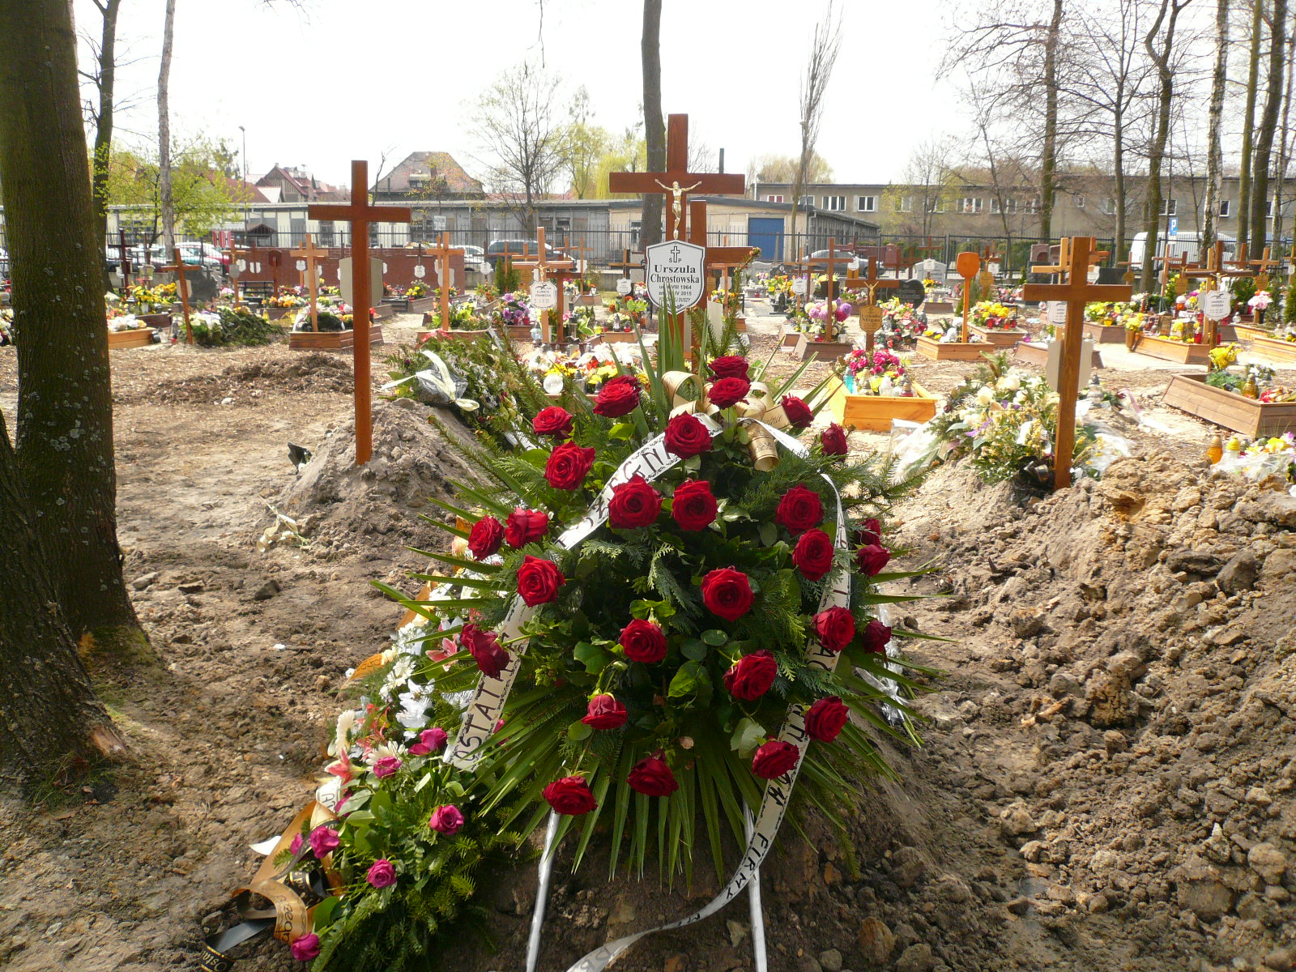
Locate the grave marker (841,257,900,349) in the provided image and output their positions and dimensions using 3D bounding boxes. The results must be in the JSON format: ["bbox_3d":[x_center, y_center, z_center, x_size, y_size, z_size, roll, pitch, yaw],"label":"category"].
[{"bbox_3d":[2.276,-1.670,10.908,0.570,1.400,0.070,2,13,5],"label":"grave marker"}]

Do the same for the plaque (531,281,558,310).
[{"bbox_3d":[-1.074,-1.979,10.900,0.284,0.301,0.025,1,13,6],"label":"plaque"}]

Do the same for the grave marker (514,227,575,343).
[{"bbox_3d":[-1.094,-2.058,11.002,0.648,1.275,0.100,1,13,6],"label":"grave marker"}]

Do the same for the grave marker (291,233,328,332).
[{"bbox_3d":[-5.226,-3.121,16.202,0.579,1.522,0.100,1,13,6],"label":"grave marker"}]

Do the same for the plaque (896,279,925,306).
[{"bbox_3d":[4.194,-3.082,17.062,0.580,0.550,0.090,2,13,5],"label":"plaque"}]

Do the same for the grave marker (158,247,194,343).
[{"bbox_3d":[-7.229,-2.934,16.202,0.579,1.464,0.100,-1,13,6],"label":"grave marker"}]

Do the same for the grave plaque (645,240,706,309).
[{"bbox_3d":[0.114,-0.856,4.300,0.240,0.305,0.015,2,13,5],"label":"grave plaque"}]

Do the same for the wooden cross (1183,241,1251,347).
[{"bbox_3d":[5.714,-1.716,10.617,0.680,1.480,0.070,2,13,5],"label":"wooden cross"}]

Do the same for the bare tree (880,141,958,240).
[{"bbox_3d":[17.634,-18.508,68.011,5.254,7.482,5.000,0,13,0],"label":"bare tree"}]

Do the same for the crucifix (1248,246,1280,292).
[{"bbox_3d":[11.317,-3.685,19.358,0.550,1.400,0.070,2,13,5],"label":"crucifix"}]

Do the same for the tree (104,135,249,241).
[{"bbox_3d":[-16.267,-9.612,36.562,4.600,5.000,4.300,2,13,5],"label":"tree"}]

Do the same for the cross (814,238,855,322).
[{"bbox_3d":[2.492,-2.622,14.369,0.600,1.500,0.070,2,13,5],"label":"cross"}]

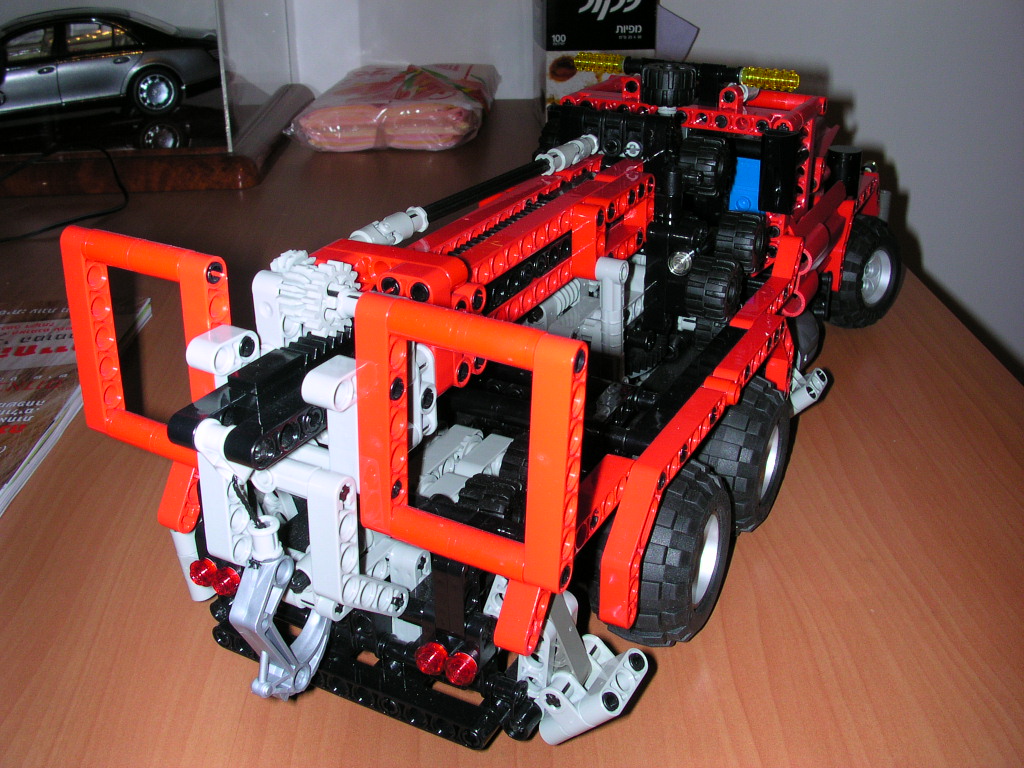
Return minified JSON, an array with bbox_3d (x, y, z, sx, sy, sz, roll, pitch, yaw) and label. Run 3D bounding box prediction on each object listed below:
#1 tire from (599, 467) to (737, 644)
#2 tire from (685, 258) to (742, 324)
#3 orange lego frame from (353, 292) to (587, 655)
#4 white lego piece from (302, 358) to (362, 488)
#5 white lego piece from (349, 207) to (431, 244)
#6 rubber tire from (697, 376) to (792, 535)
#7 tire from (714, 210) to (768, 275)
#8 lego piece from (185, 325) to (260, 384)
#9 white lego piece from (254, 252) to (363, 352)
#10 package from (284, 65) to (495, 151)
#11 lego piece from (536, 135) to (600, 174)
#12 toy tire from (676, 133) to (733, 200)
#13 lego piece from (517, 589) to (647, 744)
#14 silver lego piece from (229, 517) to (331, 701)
[{"bbox_3d":[0.047,0.051,0.330,0.027,0.056,0.056,13,27,24],"label":"tire"},{"bbox_3d":[0.068,-0.032,0.370,0.013,0.021,0.021,15,28,24],"label":"tire"},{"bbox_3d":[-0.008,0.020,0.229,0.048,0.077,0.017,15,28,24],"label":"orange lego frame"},{"bbox_3d":[-0.037,0.009,0.238,0.008,0.032,0.016,13,27,24],"label":"white lego piece"},{"bbox_3d":[-0.034,-0.043,0.301,0.009,0.009,0.033,13,27,24],"label":"white lego piece"},{"bbox_3d":[0.081,0.025,0.390,0.027,0.056,0.056,13,27,24],"label":"rubber tire"},{"bbox_3d":[0.082,-0.051,0.391,0.013,0.021,0.021,15,28,24],"label":"tire"},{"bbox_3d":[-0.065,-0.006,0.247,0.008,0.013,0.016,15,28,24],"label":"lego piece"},{"bbox_3d":[-0.046,-0.017,0.257,0.023,0.021,0.022,13,27,24],"label":"white lego piece"},{"bbox_3d":[-0.097,-0.255,1.000,0.165,0.045,0.160,1,24,0],"label":"package"},{"bbox_3d":[0.020,-0.082,0.393,0.009,0.009,0.040,13,27,24],"label":"lego piece"},{"bbox_3d":[0.069,-0.078,0.391,0.013,0.021,0.021,15,28,24],"label":"toy tire"},{"bbox_3d":[0.017,0.067,0.264,0.026,0.037,0.029,15,28,24],"label":"lego piece"},{"bbox_3d":[-0.055,0.053,0.263,0.009,0.052,0.030,15,28,24],"label":"silver lego piece"}]

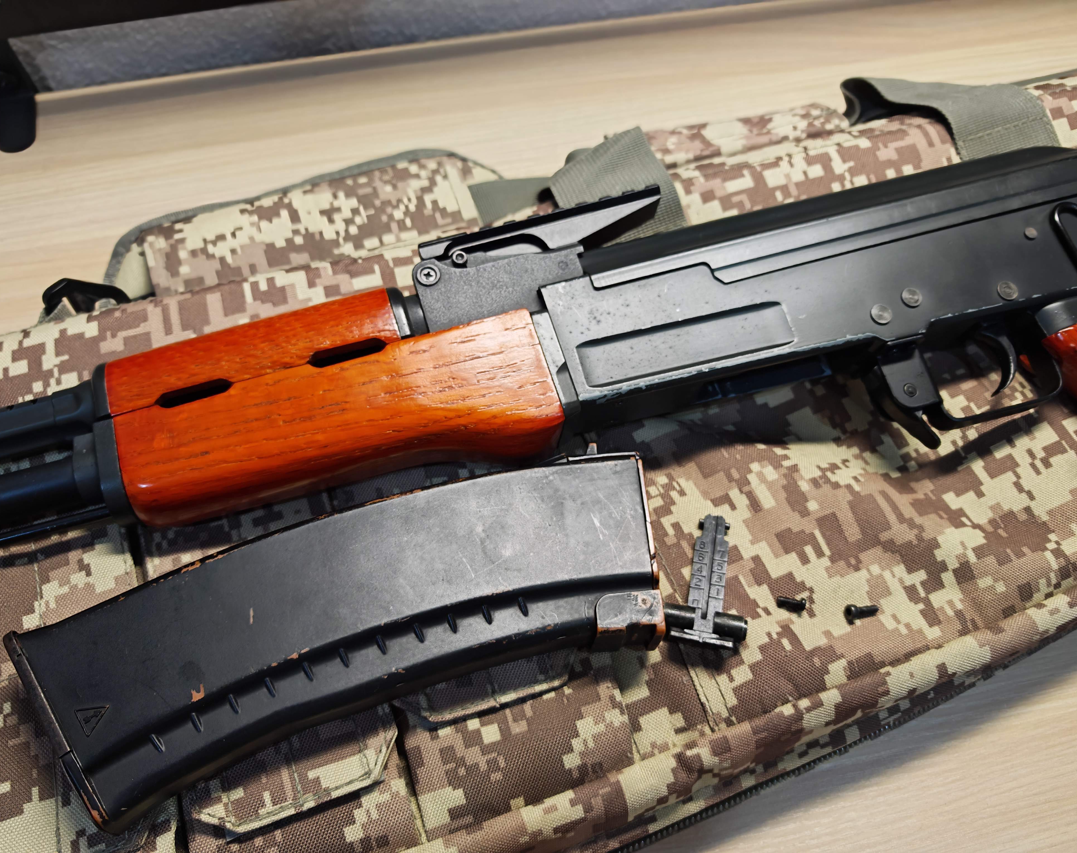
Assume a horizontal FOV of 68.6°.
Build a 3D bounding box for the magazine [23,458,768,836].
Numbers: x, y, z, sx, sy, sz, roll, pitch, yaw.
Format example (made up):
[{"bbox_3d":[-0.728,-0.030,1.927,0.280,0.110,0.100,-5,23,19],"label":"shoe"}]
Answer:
[{"bbox_3d":[-0.056,0.067,0.276,0.228,0.028,0.074,-16,69,-10],"label":"magazine"}]

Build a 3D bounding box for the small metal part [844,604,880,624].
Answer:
[{"bbox_3d":[0.121,0.069,0.294,0.013,0.005,0.005,-8,68,-6],"label":"small metal part"}]

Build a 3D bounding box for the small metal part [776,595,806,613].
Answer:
[{"bbox_3d":[0.094,0.066,0.294,0.011,0.005,0.005,10,67,2],"label":"small metal part"}]

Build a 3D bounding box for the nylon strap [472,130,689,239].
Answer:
[{"bbox_3d":[0.018,-0.111,0.361,0.090,0.030,0.044,-15,69,-8],"label":"nylon strap"}]

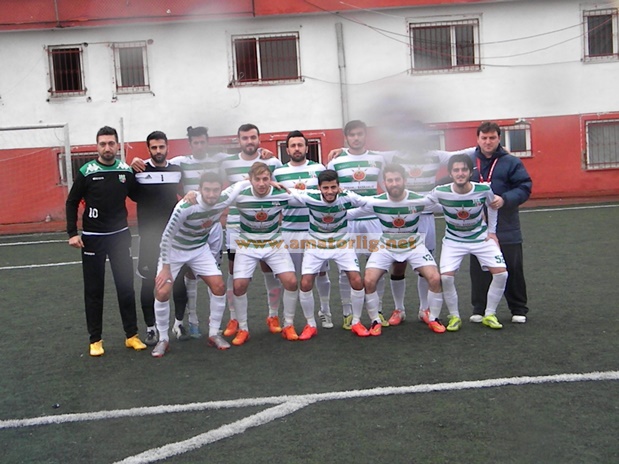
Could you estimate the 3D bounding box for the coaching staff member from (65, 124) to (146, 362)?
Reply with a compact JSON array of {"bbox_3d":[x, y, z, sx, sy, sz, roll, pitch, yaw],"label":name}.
[{"bbox_3d":[-1.666,0.058,8.130,0.660,1.840,0.370,-4,4,-5],"label":"coaching staff member"}]

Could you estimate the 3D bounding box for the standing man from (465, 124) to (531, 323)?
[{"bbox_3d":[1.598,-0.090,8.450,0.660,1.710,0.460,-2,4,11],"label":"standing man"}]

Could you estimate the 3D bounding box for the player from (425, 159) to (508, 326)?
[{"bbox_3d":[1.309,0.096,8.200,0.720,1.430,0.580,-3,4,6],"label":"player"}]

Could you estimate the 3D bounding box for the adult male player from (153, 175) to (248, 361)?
[{"bbox_3d":[-0.927,0.229,7.998,0.768,1.399,0.709,-4,5,-13],"label":"adult male player"}]

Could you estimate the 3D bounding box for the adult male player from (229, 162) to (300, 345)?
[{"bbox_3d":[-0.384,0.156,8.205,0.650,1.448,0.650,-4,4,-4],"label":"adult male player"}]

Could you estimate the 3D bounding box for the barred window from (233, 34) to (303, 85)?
[{"bbox_3d":[-1.060,-4.298,24.400,1.660,1.250,0.200,-3,4,-3],"label":"barred window"}]

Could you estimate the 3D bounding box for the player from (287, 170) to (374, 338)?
[{"bbox_3d":[0.185,0.163,8.274,0.729,1.359,0.650,-3,4,-1],"label":"player"}]

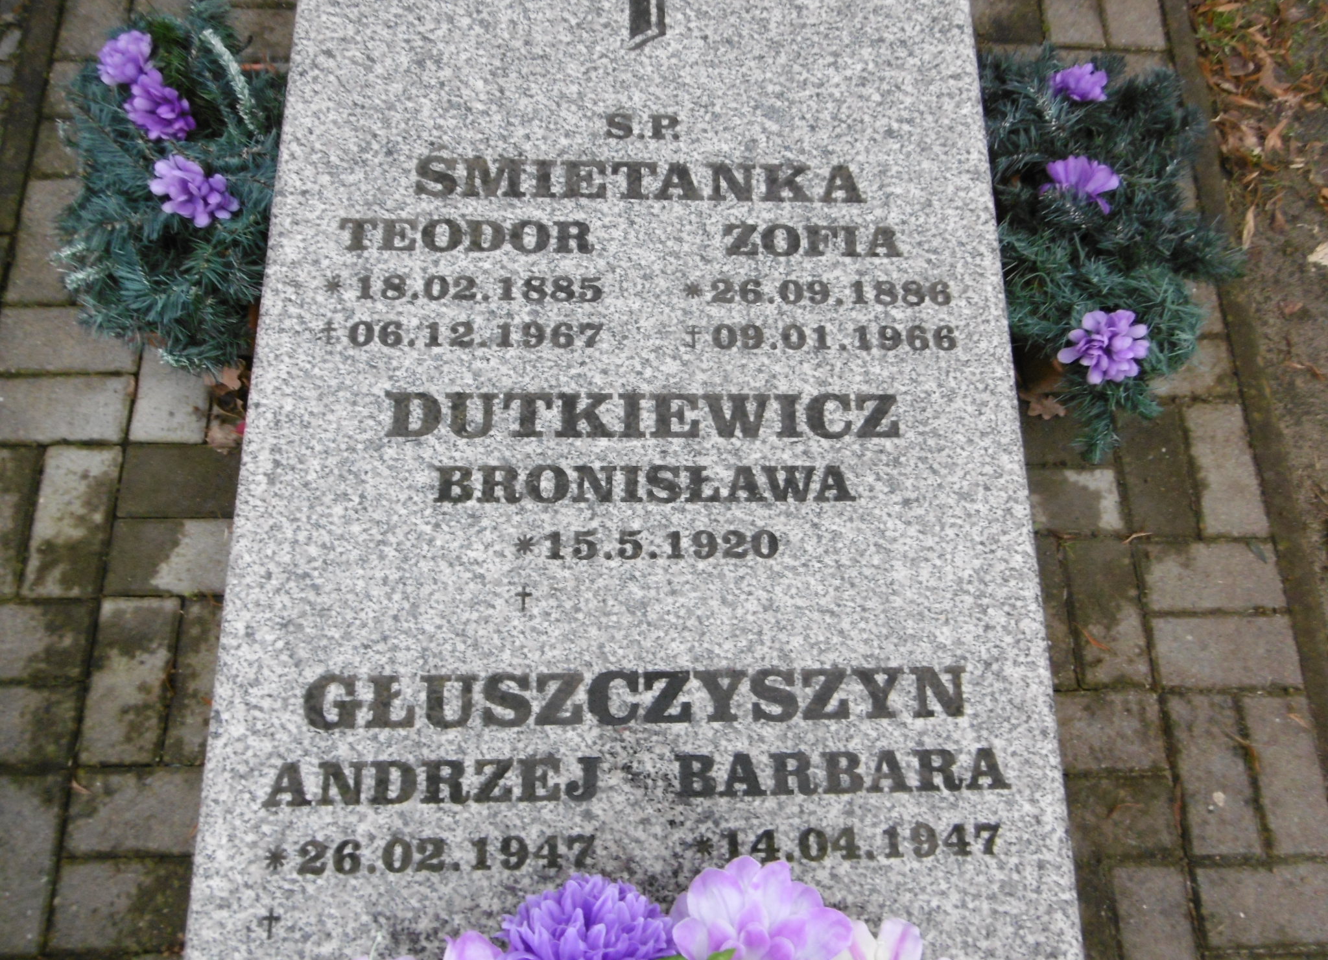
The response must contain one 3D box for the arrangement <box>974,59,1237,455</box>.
[{"bbox_3d":[0.572,-0.318,1.237,0.333,0.190,0.545,0,73,-3],"label":"arrangement"}]

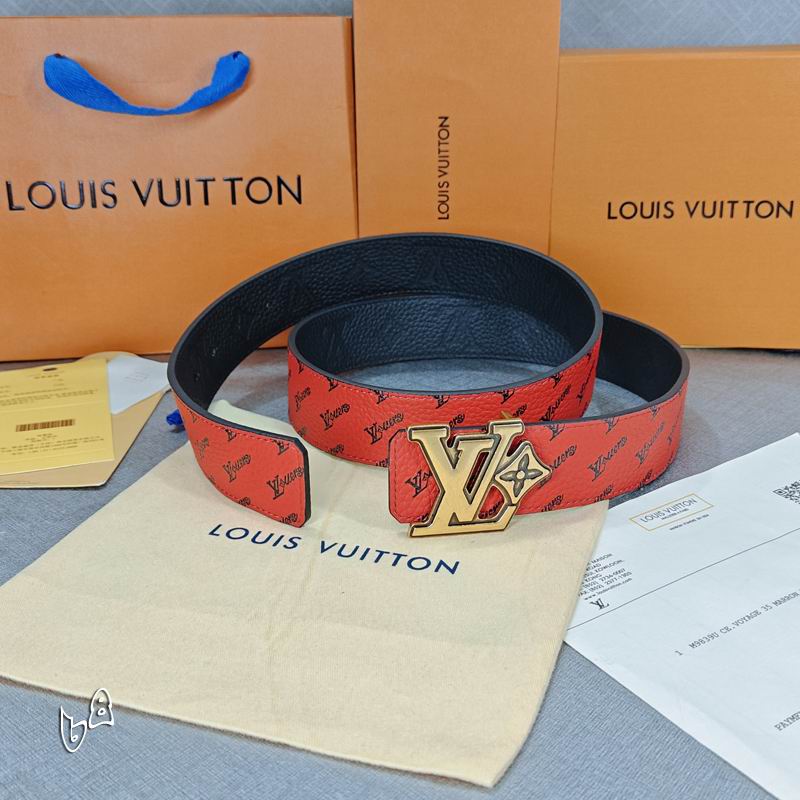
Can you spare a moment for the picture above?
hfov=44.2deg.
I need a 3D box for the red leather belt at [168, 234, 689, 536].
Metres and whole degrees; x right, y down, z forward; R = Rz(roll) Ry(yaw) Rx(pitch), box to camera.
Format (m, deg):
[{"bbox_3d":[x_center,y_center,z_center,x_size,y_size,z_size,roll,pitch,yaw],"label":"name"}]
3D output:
[{"bbox_3d":[0.018,-0.023,0.485,0.242,0.081,0.215,-1,21,-3],"label":"red leather belt"}]

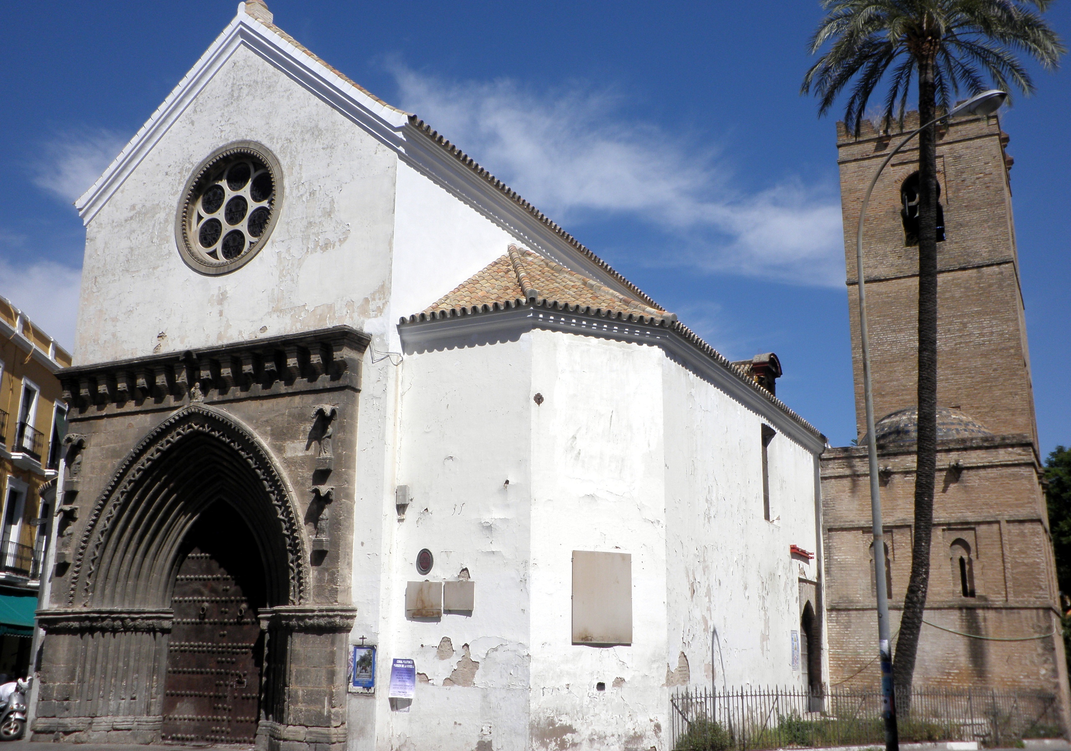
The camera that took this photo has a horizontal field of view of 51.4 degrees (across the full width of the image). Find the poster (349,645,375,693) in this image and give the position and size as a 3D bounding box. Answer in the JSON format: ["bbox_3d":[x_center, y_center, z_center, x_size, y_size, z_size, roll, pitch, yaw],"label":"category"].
[{"bbox_3d":[-2.911,4.936,18.722,0.530,0.780,0.040,-7,-15,27],"label":"poster"}]

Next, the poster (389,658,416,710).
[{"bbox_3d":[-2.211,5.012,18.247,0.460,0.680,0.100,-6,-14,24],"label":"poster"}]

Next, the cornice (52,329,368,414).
[{"bbox_3d":[-6.589,0.082,21.452,7.735,1.040,0.650,-7,-15,27],"label":"cornice"}]

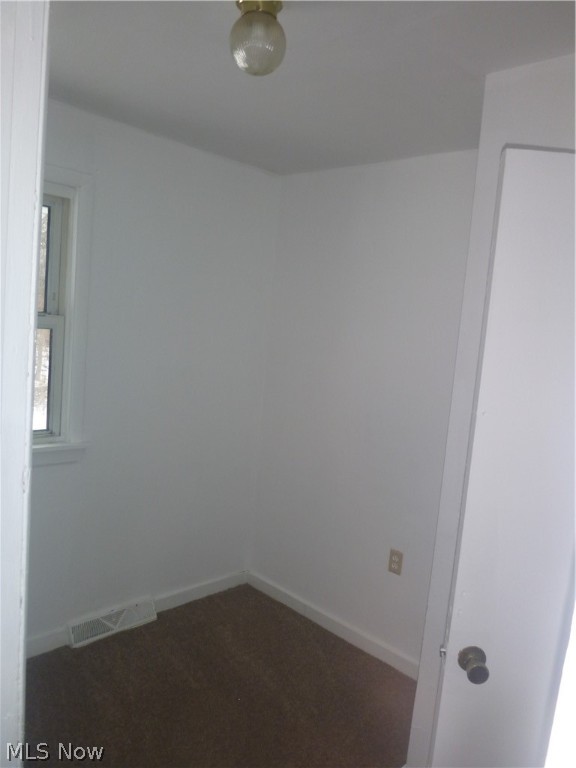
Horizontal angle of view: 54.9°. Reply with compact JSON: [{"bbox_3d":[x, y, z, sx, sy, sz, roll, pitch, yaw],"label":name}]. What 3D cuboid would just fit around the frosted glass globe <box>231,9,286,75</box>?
[{"bbox_3d":[-0.081,-0.919,1.510,0.152,0.136,0.152,5,5,0],"label":"frosted glass globe"}]

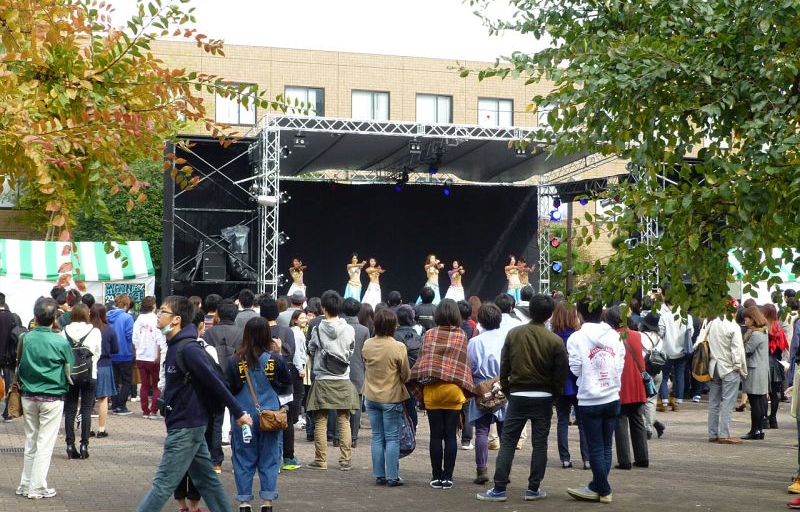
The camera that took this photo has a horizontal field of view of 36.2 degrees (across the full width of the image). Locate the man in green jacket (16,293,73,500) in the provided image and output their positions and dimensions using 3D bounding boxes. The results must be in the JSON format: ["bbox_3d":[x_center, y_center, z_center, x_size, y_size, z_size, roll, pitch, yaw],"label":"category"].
[{"bbox_3d":[-3.037,1.194,10.435,0.500,1.698,0.360,-1,-2,20],"label":"man in green jacket"}]

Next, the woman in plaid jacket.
[{"bbox_3d":[0.366,1.207,10.771,0.570,1.666,0.380,0,-2,1],"label":"woman in plaid jacket"}]

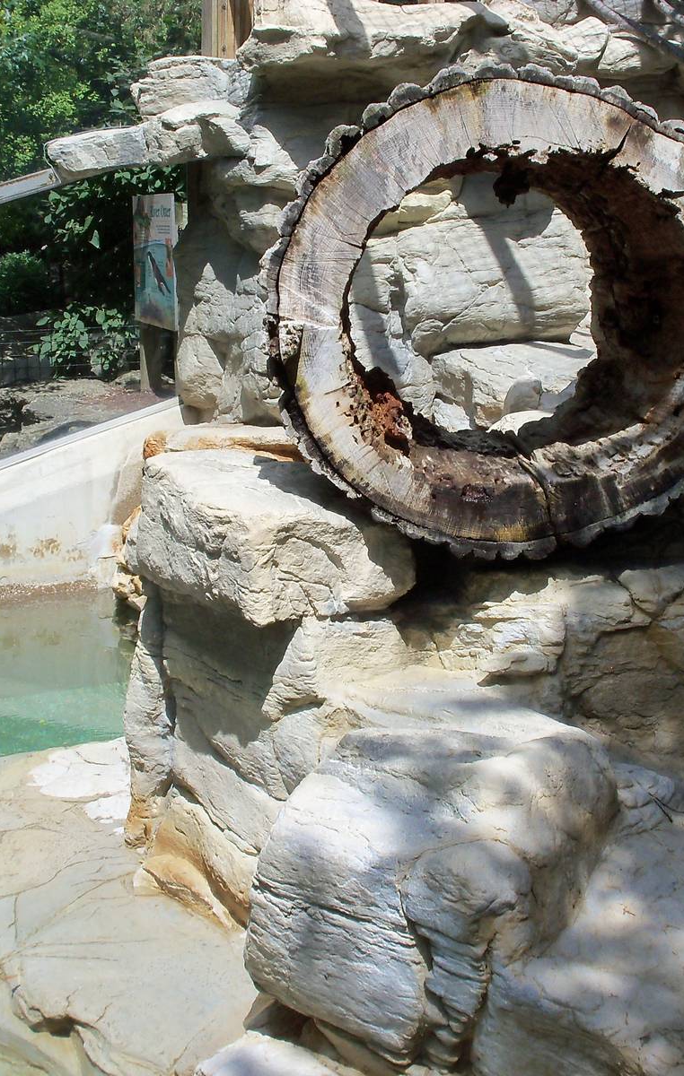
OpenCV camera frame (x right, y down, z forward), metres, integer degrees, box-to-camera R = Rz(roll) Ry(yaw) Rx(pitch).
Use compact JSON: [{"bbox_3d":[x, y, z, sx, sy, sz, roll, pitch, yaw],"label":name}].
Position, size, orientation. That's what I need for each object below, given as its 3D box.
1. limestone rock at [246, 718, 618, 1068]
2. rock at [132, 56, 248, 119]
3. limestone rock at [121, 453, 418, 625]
[{"bbox_3d":[0.150,0.552,2.300,0.450,0.380,0.400,-10,16,-37],"label":"limestone rock"},{"bbox_3d":[-0.457,-1.365,4.400,0.340,0.180,0.300,-2,13,-10],"label":"rock"},{"bbox_3d":[-0.141,-0.012,2.920,0.420,0.240,0.480,-9,16,-33],"label":"limestone rock"}]

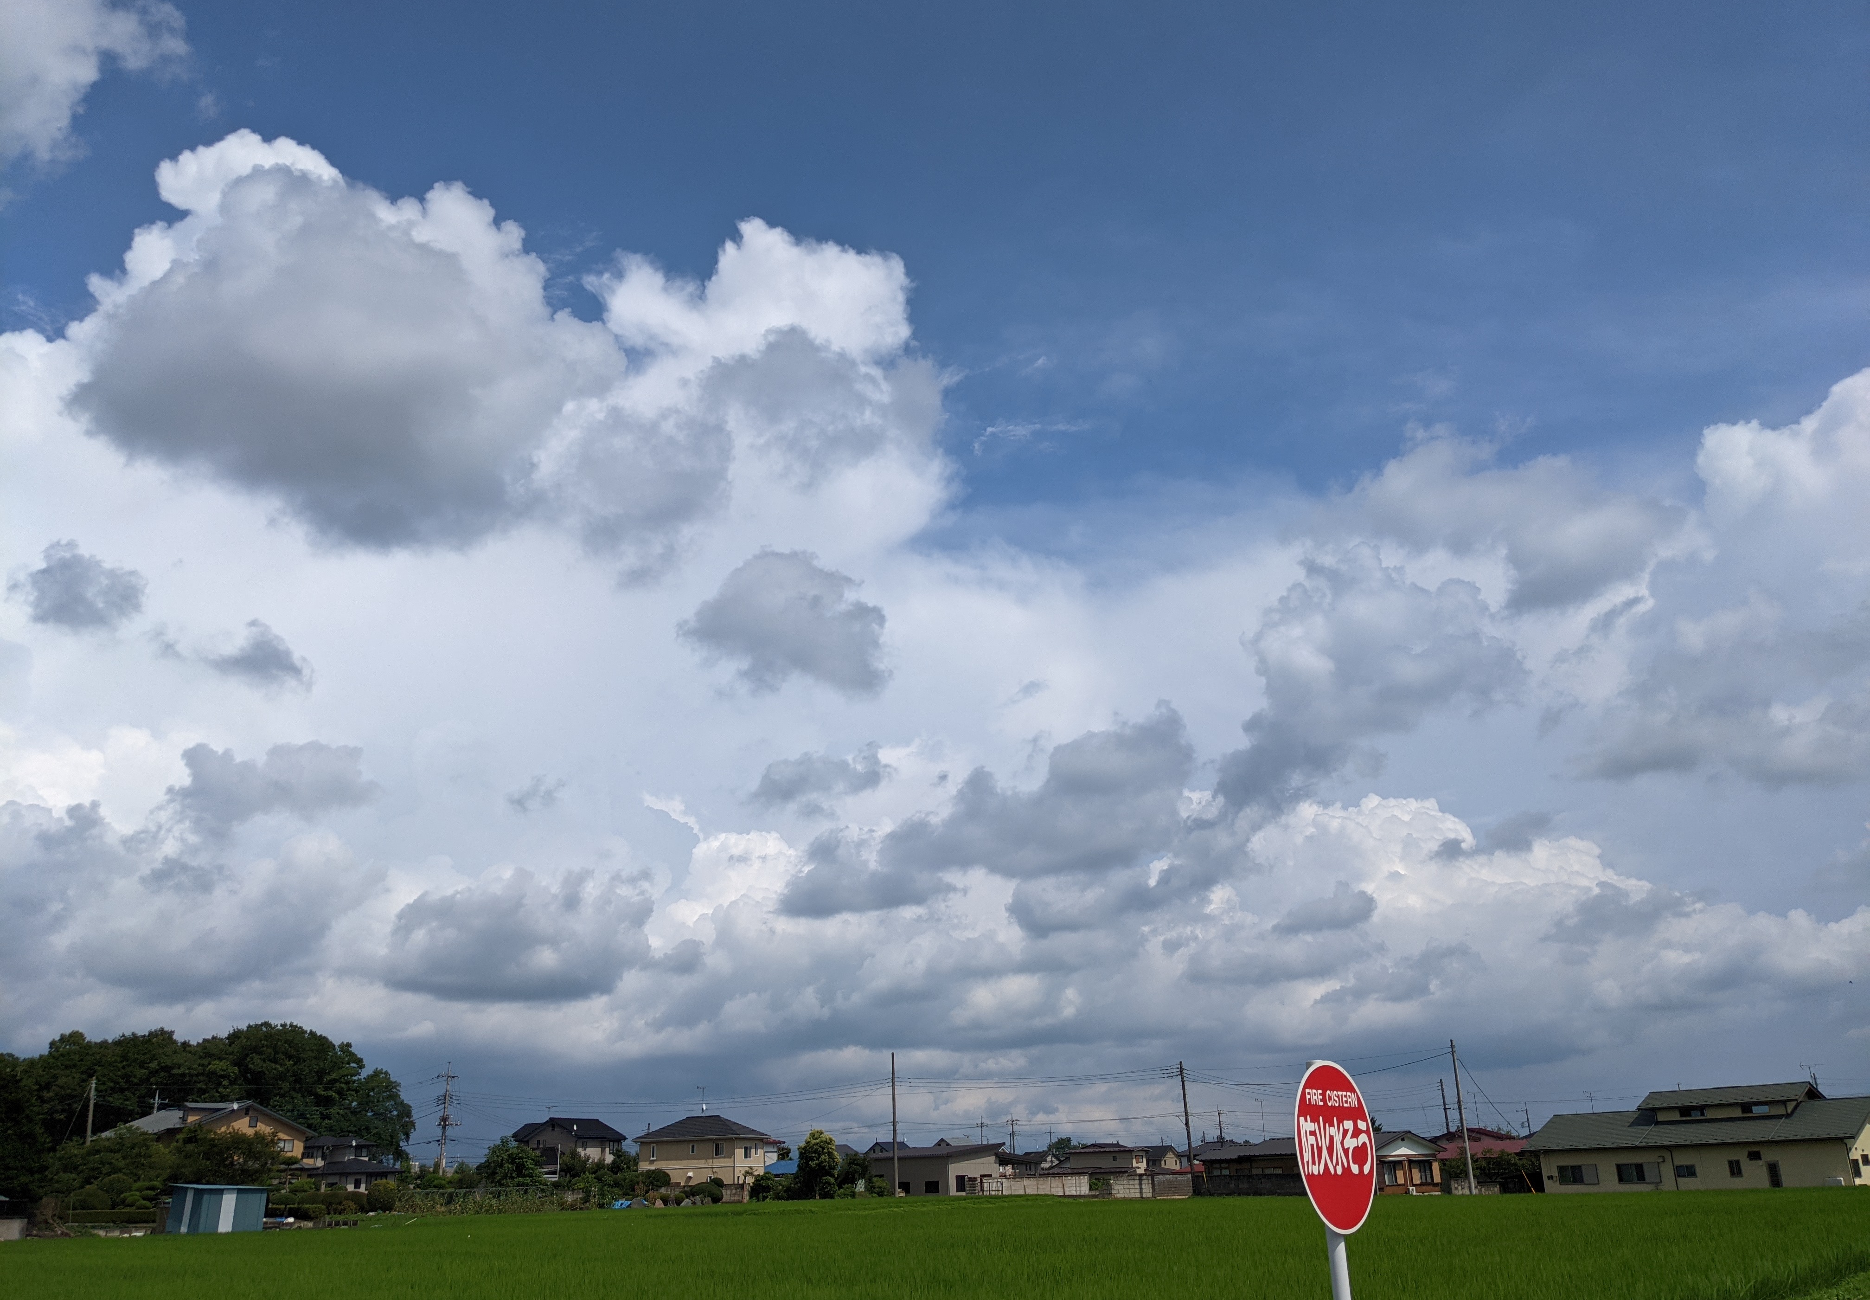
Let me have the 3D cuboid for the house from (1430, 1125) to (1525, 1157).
[{"bbox_3d":[46.632,43.454,124.651,8.500,5.300,6.200,-12,-23,28],"label":"house"}]

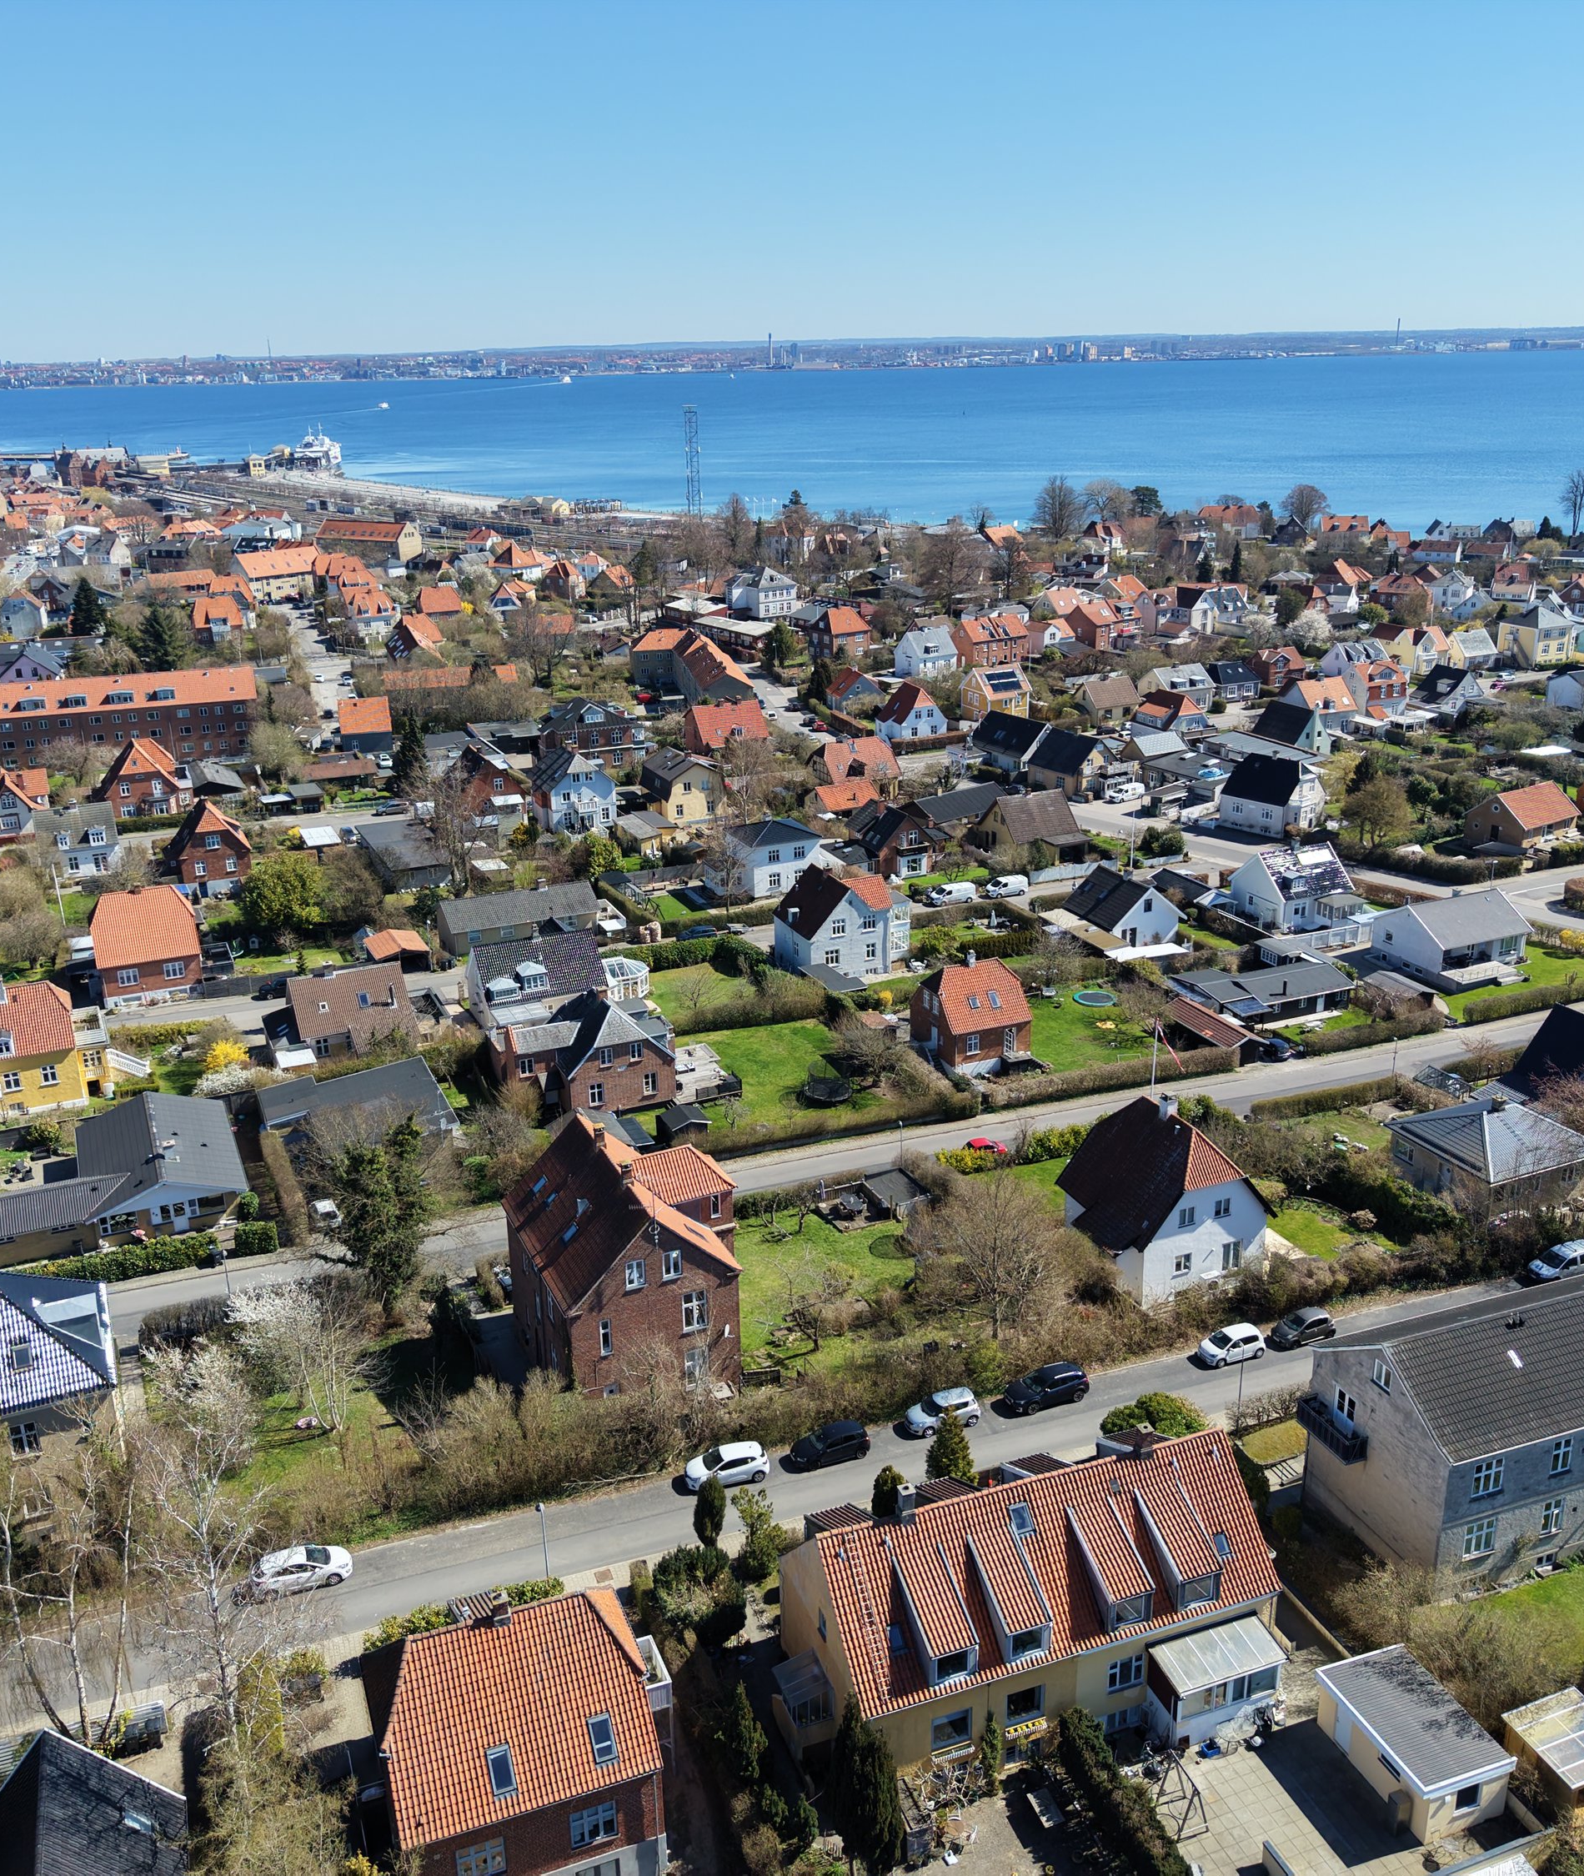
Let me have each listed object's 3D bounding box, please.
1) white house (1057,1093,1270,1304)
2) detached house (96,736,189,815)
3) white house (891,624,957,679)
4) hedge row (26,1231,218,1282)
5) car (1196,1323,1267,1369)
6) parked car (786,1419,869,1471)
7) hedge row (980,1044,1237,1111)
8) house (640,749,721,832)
[{"bbox_3d":[21.932,14.809,103.127,9.500,9.600,9.500,-9,20,-21],"label":"white house"},{"bbox_3d":[-88.598,-21.507,235.521,11.600,9.800,9.400,-8,20,-19],"label":"detached house"},{"bbox_3d":[26.283,-55.444,335.983,9.600,8.090,7.440,-12,22,-29],"label":"white house"},{"bbox_3d":[-42.470,20.566,108.493,12.235,1.500,1.600,-8,20,-19],"label":"hedge row"},{"bbox_3d":[24.248,22.290,95.163,3.600,1.490,1.650,-8,20,-19],"label":"car"},{"bbox_3d":[1.900,24.900,85.600,4.100,1.480,1.780,-8,20,-18],"label":"parked car"},{"bbox_3d":[24.253,10.635,132.784,21.576,1.750,1.450,-8,20,-19],"label":"hedge row"},{"bbox_3d":[-14.657,-20.866,233.211,8.110,7.360,11.160,-9,20,-22],"label":"house"}]

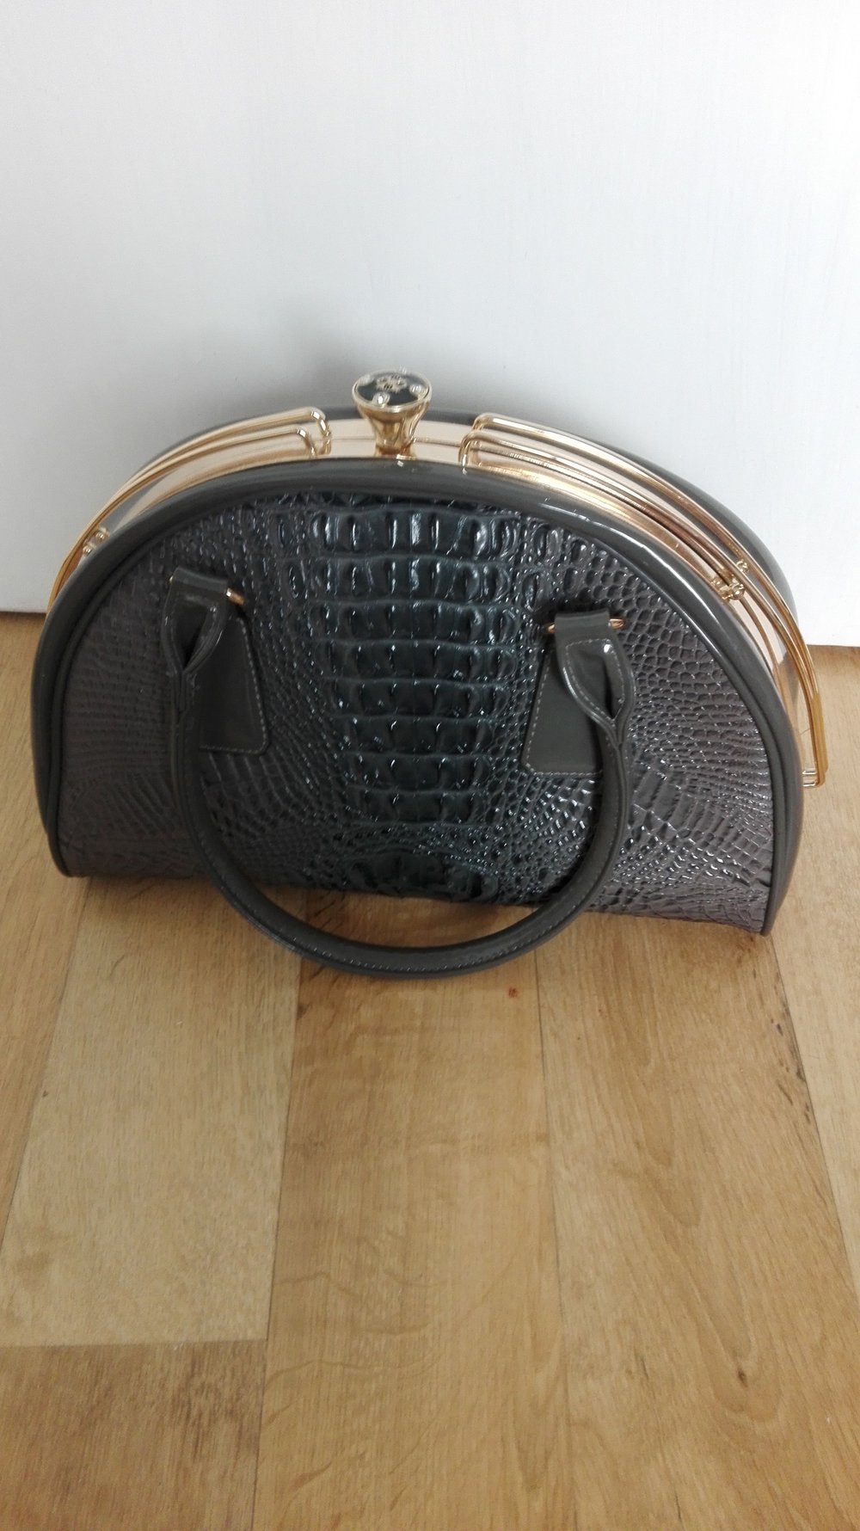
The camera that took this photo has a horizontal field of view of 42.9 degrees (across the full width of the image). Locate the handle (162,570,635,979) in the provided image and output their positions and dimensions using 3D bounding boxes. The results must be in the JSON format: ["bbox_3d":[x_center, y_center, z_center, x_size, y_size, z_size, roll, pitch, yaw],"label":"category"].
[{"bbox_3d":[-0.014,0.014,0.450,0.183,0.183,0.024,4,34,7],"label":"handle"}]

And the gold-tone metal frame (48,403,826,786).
[{"bbox_3d":[-0.009,-0.063,0.449,0.361,0.185,0.044,4,49,7],"label":"gold-tone metal frame"}]

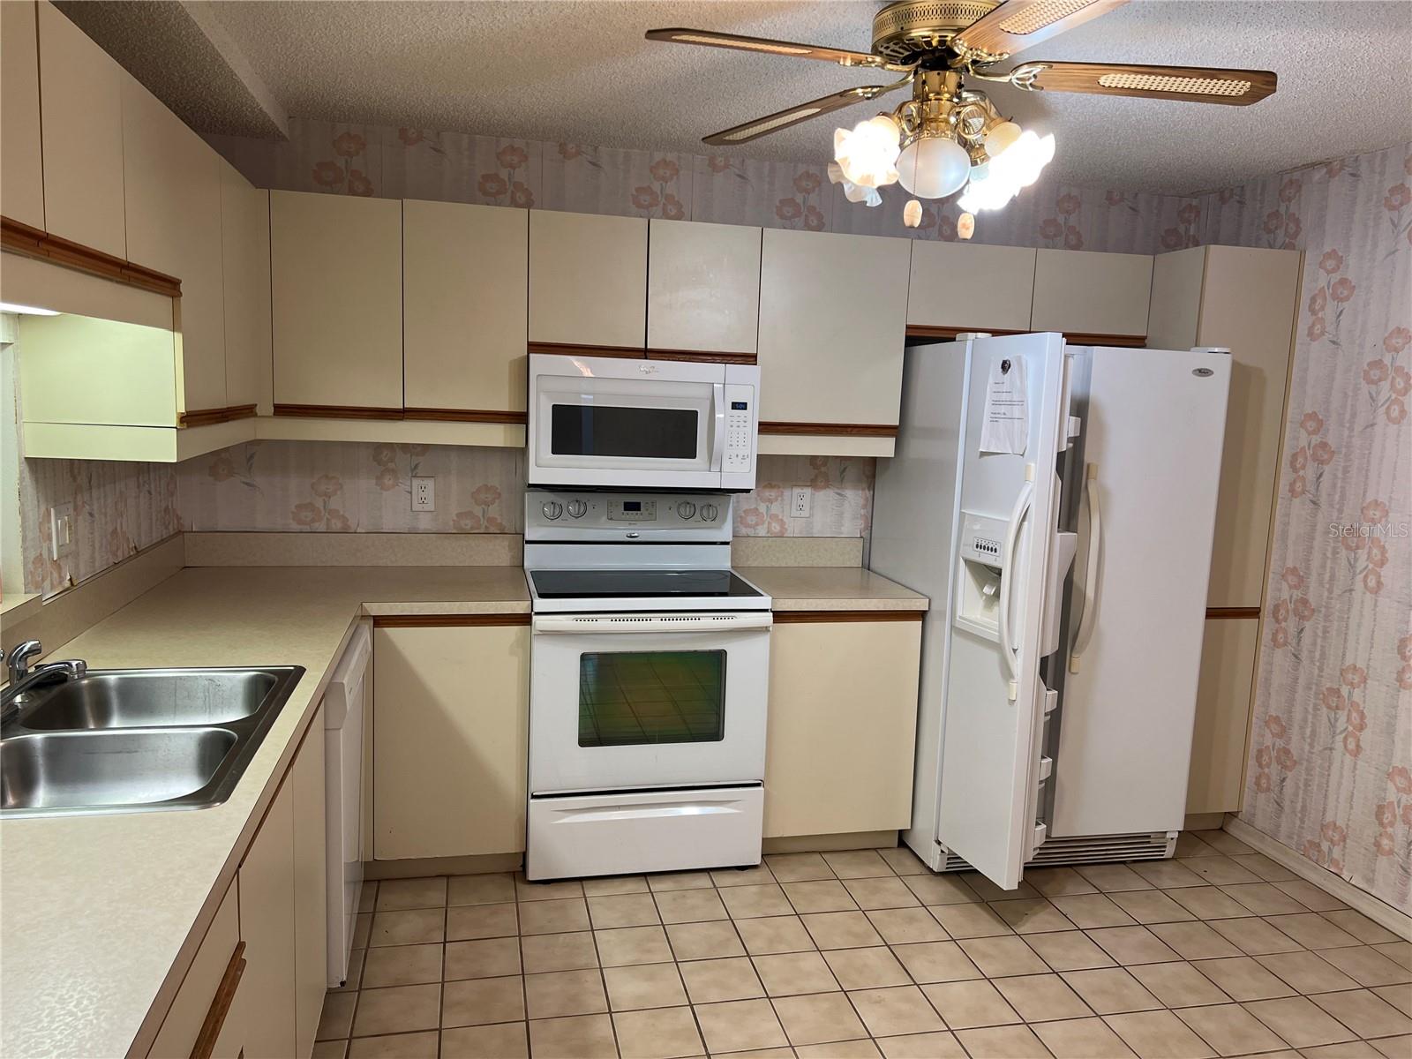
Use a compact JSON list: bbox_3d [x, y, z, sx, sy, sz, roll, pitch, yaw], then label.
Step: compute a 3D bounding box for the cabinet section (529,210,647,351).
[{"bbox_3d":[-0.411,-0.814,3.571,0.382,0.433,0.313,1,7,-13],"label":"cabinet section"}]

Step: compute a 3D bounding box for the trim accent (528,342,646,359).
[{"bbox_3d":[-0.388,-0.580,3.465,0.379,0.038,0.024,0,7,-12],"label":"trim accent"}]

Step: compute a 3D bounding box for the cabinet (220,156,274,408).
[{"bbox_3d":[-1.465,-0.664,2.973,0.334,0.653,0.450,0,7,-12],"label":"cabinet"}]

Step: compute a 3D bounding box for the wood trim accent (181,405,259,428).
[{"bbox_3d":[-1.280,-0.303,2.804,0.022,0.037,0.815,1,8,-12],"label":"wood trim accent"}]

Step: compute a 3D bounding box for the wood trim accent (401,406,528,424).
[{"bbox_3d":[-0.772,-0.361,3.411,0.382,0.038,0.024,0,7,-12],"label":"wood trim accent"}]

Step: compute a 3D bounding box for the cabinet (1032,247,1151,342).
[{"bbox_3d":[1.355,-0.861,3.964,0.465,0.309,0.324,0,7,-12],"label":"cabinet"}]

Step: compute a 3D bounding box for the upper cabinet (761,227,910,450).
[{"bbox_3d":[0.400,-0.650,3.777,0.524,0.753,0.325,1,8,-12],"label":"upper cabinet"}]

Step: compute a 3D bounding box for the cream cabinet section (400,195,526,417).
[{"bbox_3d":[-0.790,-0.704,3.501,0.387,0.663,0.313,1,7,-13],"label":"cream cabinet section"}]

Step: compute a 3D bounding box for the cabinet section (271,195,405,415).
[{"bbox_3d":[-1.165,-0.707,3.416,0.383,0.663,0.313,1,7,-13],"label":"cabinet section"}]

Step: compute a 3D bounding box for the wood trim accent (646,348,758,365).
[{"bbox_3d":[-0.013,-0.576,3.542,0.378,0.037,0.022,1,8,-12],"label":"wood trim accent"}]

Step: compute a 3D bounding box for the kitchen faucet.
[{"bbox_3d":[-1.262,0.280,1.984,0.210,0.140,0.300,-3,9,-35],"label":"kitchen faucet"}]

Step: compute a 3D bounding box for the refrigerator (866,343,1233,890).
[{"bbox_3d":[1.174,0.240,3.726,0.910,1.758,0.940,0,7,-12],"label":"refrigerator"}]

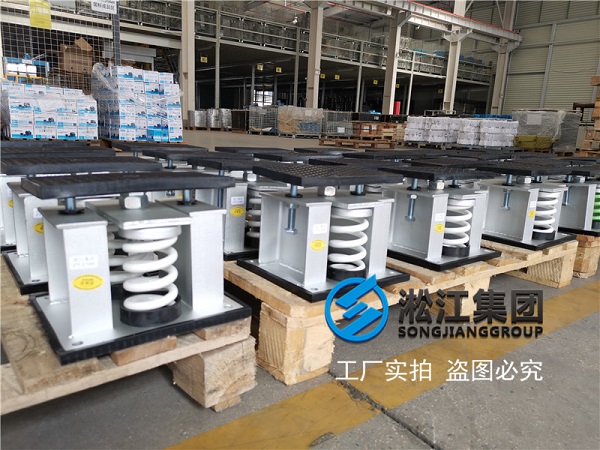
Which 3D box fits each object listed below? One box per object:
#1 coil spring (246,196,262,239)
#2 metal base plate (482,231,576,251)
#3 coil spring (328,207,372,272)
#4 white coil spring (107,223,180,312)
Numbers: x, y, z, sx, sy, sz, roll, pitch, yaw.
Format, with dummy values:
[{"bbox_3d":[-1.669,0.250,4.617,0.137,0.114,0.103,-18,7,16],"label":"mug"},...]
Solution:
[{"bbox_3d":[-0.084,-0.024,1.133,0.075,0.104,0.075,-6,14,-38],"label":"coil spring"},{"bbox_3d":[0.684,0.031,1.480,0.268,0.013,0.250,-6,15,-39],"label":"metal base plate"},{"bbox_3d":[0.096,0.028,0.924,0.076,0.108,0.076,3,11,-1],"label":"coil spring"},{"bbox_3d":[-0.218,0.062,0.685,0.078,0.106,0.078,-7,14,-37],"label":"white coil spring"}]

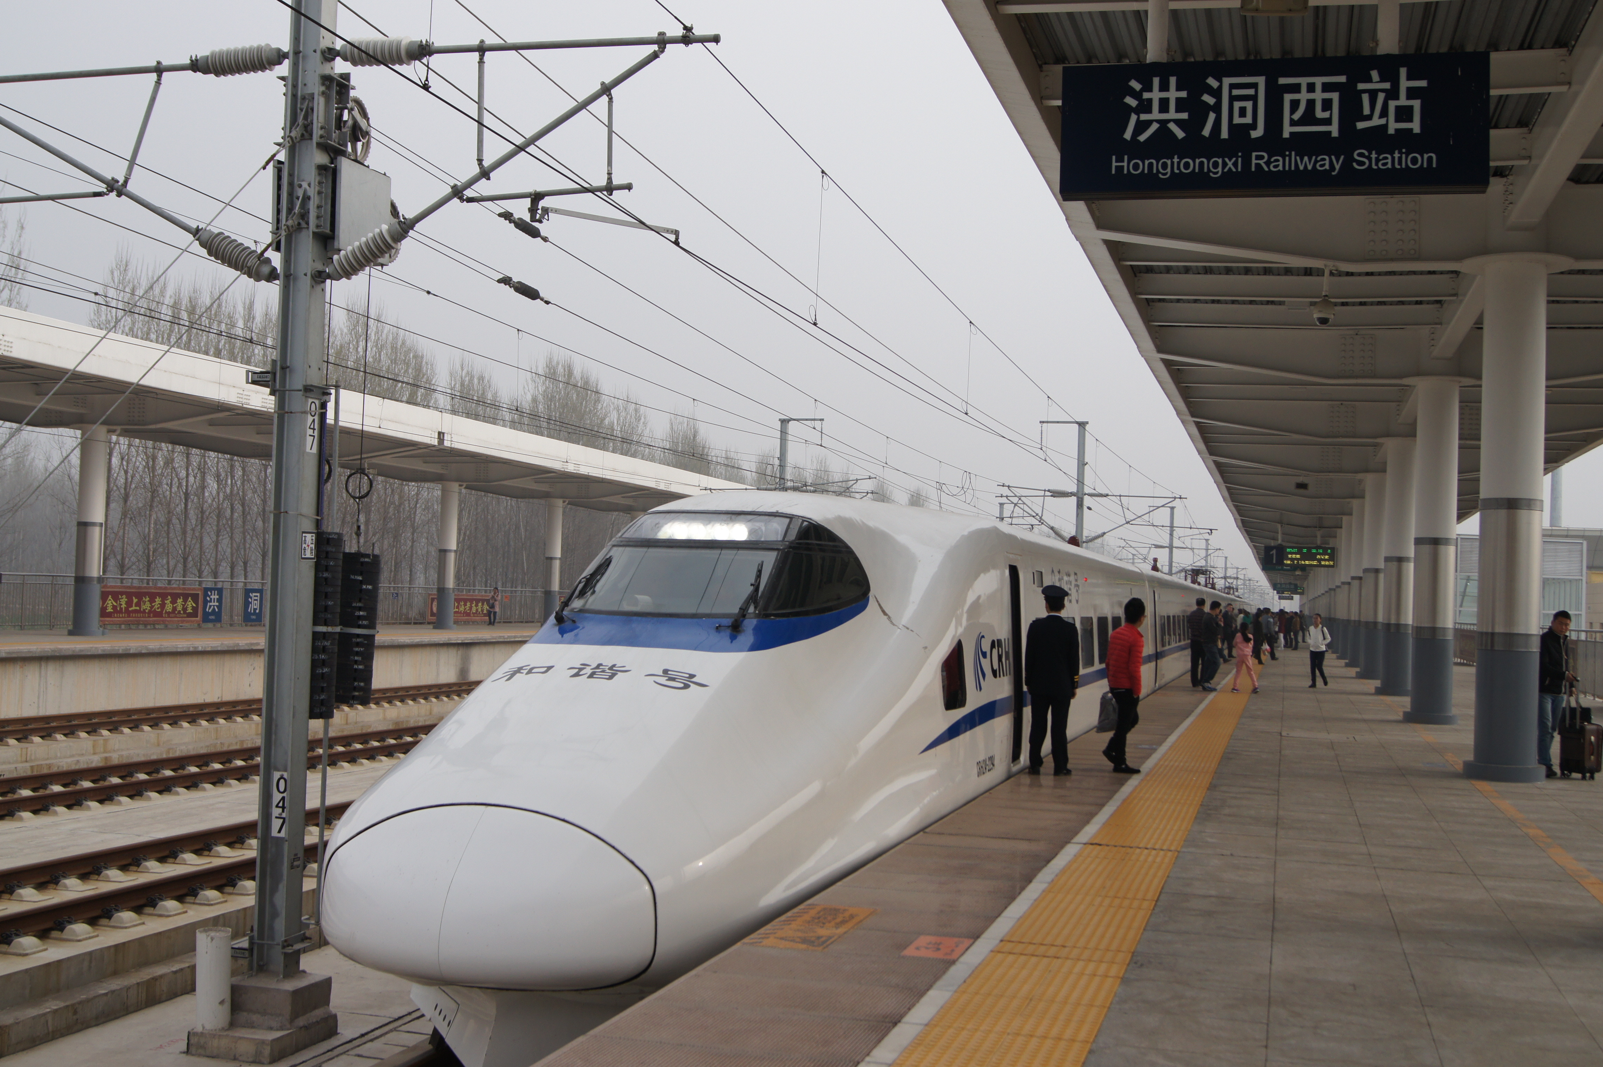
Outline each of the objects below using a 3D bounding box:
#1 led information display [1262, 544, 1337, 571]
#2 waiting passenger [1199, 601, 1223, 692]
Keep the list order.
[{"bbox_3d":[19.465,0.929,67.791,2.752,0.856,0.300,1,-2,16],"label":"led information display"},{"bbox_3d":[8.127,2.206,34.292,0.390,1.743,0.460,3,-2,-16],"label":"waiting passenger"}]

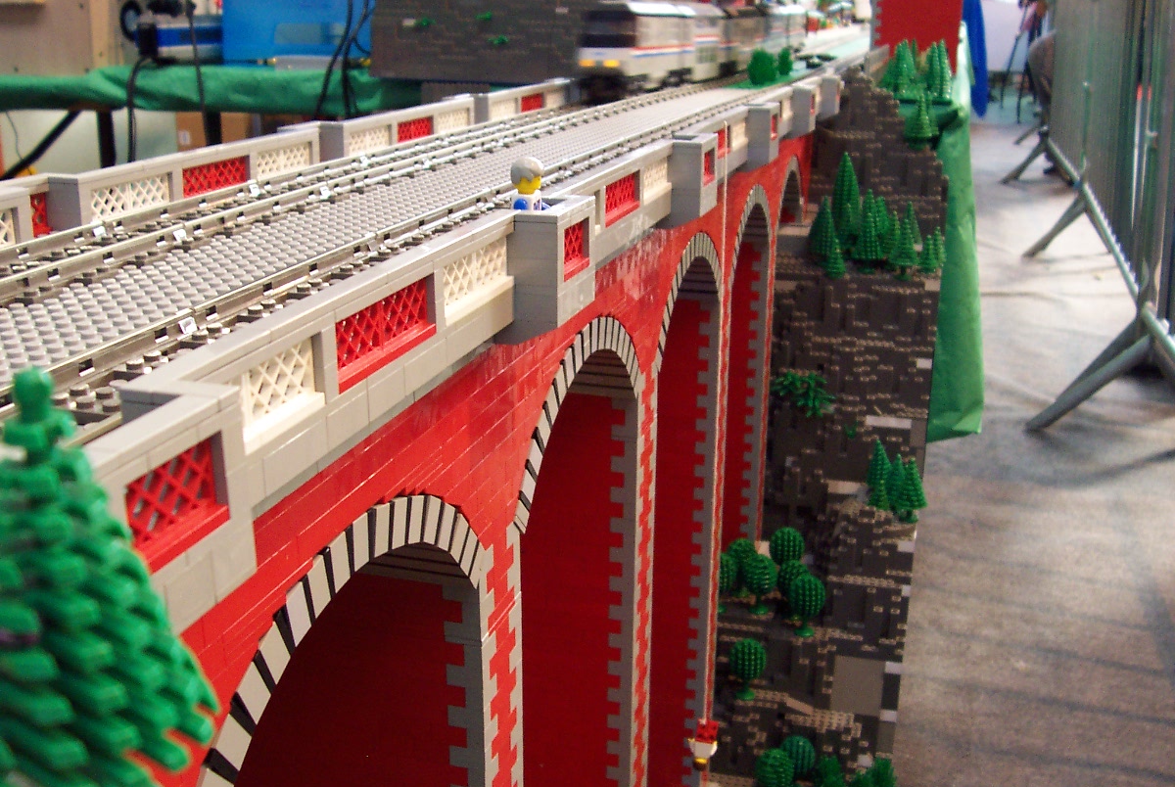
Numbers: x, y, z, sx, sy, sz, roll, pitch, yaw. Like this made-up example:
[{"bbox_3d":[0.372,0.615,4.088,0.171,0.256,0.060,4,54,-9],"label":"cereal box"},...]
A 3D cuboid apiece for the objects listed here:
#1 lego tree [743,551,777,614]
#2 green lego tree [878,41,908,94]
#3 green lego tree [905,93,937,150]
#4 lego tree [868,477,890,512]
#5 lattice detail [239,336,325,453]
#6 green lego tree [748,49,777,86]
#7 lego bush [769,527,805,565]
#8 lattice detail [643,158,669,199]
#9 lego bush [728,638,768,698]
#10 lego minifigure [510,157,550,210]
[{"bbox_3d":[0.159,0.176,1.163,0.034,0.057,0.034,0,17,0],"label":"lego tree"},{"bbox_3d":[0.362,-0.386,1.490,0.034,0.064,0.034,5,18,15],"label":"green lego tree"},{"bbox_3d":[0.372,-0.304,1.400,0.034,0.063,0.034,5,18,15],"label":"green lego tree"},{"bbox_3d":[0.279,0.099,1.200,0.026,0.040,0.026,5,18,15],"label":"lego tree"},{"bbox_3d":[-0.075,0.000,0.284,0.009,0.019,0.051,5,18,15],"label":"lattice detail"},{"bbox_3d":[0.217,-0.406,1.560,0.036,0.043,0.036,0,17,0],"label":"green lego tree"},{"bbox_3d":[0.189,0.155,1.193,0.034,0.057,0.034,0,17,0],"label":"lego bush"},{"bbox_3d":[0.033,-0.111,0.645,0.008,0.019,0.064,5,18,15],"label":"lattice detail"},{"bbox_3d":[0.140,0.241,1.100,0.033,0.052,0.033,5,18,15],"label":"lego bush"},{"bbox_3d":[-0.021,-0.064,0.453,0.014,0.042,0.024,5,18,15],"label":"lego minifigure"}]

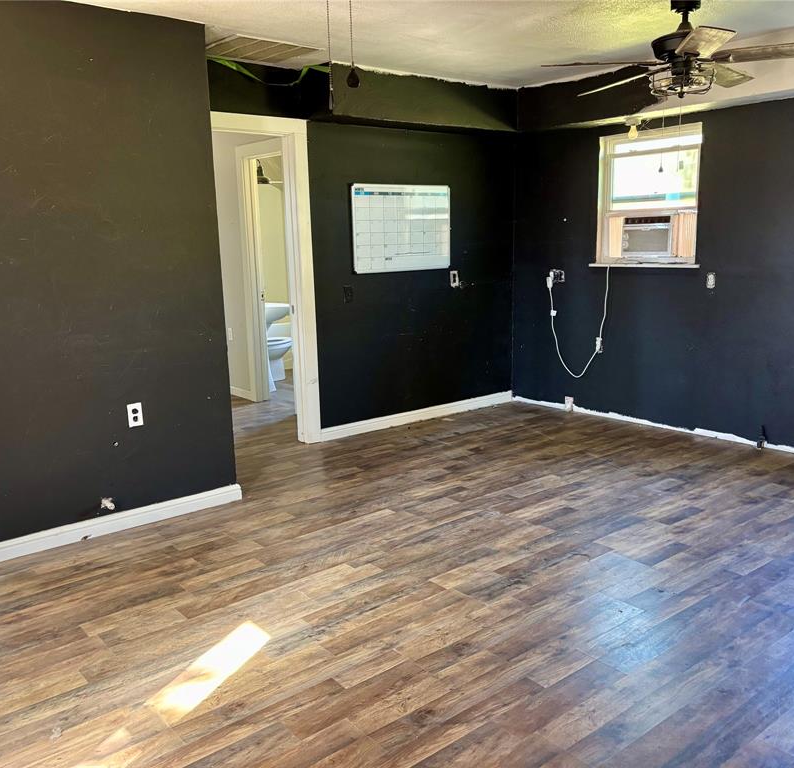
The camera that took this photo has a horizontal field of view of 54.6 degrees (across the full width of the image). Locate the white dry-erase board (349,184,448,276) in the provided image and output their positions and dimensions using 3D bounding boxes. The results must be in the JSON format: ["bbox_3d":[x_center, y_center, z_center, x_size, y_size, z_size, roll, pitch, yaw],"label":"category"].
[{"bbox_3d":[0.057,-1.130,5.585,0.917,0.609,0.020,-10,14,-38],"label":"white dry-erase board"}]

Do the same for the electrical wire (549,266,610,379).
[{"bbox_3d":[1.376,-0.470,5.884,0.050,0.840,0.537,-10,14,-38],"label":"electrical wire"}]

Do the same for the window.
[{"bbox_3d":[1.750,-1.281,5.340,0.120,0.911,0.802,-10,14,-38],"label":"window"}]

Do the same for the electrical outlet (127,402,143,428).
[{"bbox_3d":[-1.278,0.153,3.764,0.070,0.113,0.010,-10,14,-38],"label":"electrical outlet"}]

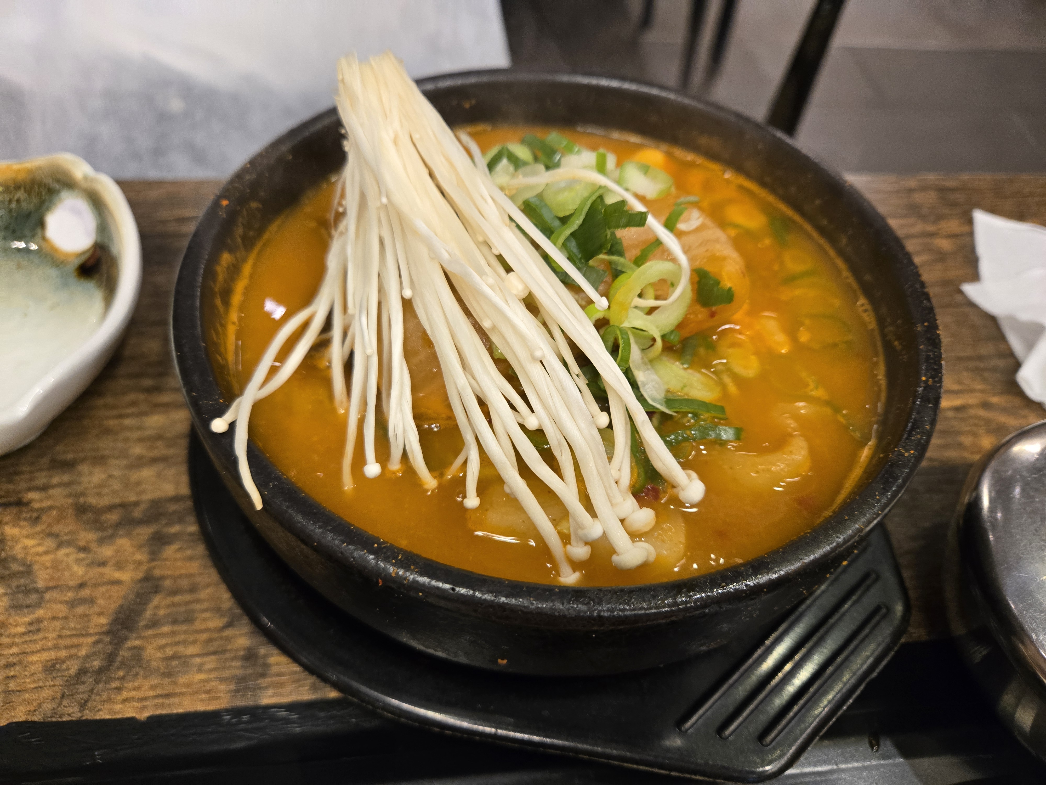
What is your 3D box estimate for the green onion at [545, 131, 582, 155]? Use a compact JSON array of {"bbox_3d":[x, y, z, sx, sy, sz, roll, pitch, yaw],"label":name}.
[{"bbox_3d":[0.014,-0.085,0.236,0.012,0.004,0.006,38,59,23],"label":"green onion"}]

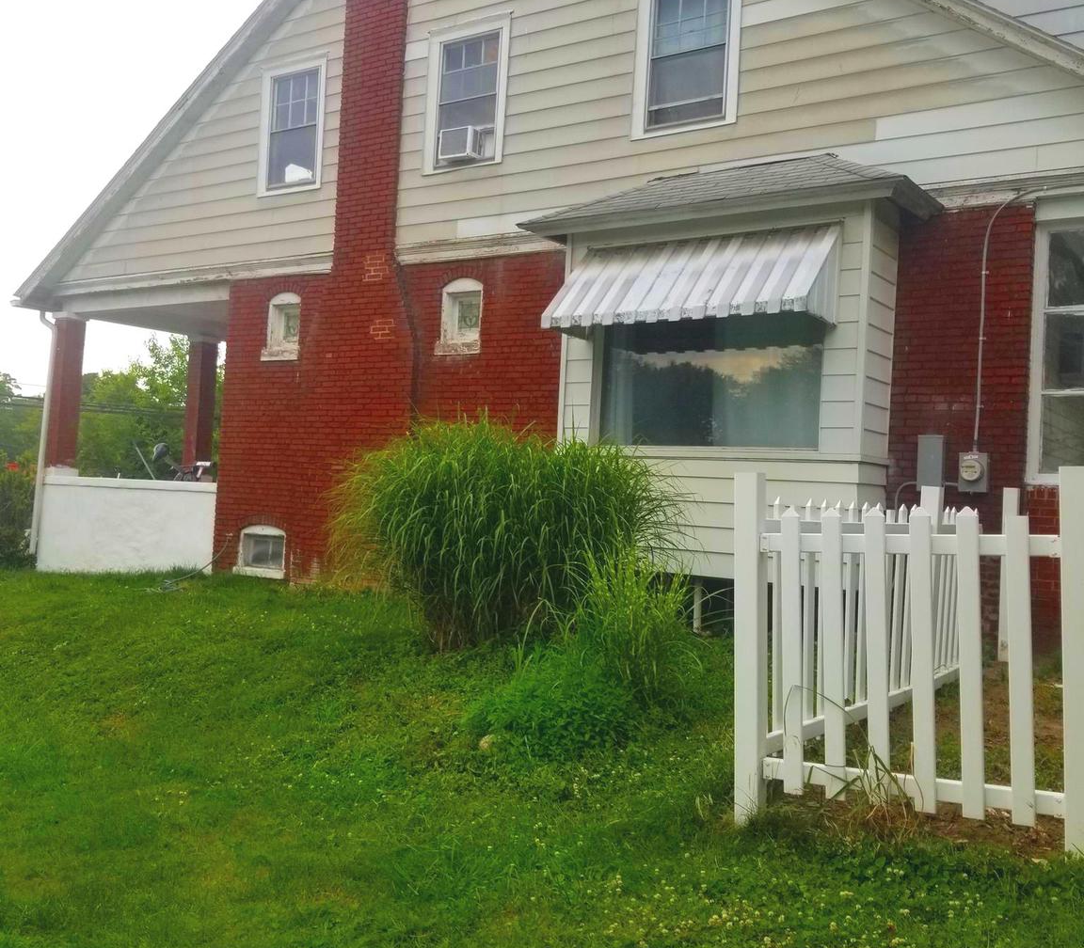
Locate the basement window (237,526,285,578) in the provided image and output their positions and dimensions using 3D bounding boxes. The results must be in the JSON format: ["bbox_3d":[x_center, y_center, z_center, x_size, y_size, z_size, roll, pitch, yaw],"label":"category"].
[{"bbox_3d":[-3.249,0.899,12.742,0.790,0.600,0.150,2,-2,32],"label":"basement window"}]

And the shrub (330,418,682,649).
[{"bbox_3d":[-0.319,0.449,8.736,2.500,1.750,2.100,2,-2,32],"label":"shrub"}]

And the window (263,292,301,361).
[{"bbox_3d":[-3.006,-1.726,12.757,0.530,0.800,0.150,2,-2,32],"label":"window"}]

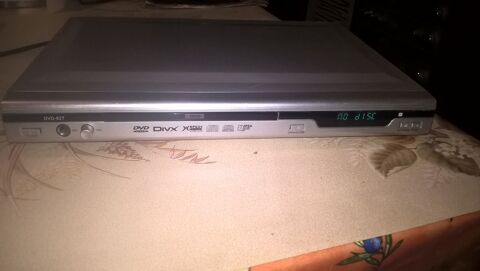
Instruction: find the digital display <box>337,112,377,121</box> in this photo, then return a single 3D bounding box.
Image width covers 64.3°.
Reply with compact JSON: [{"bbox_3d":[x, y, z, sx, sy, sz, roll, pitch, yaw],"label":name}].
[{"bbox_3d":[0.119,-0.019,0.390,0.043,0.010,0.005,-1,34,-9],"label":"digital display"}]

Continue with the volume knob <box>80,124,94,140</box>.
[{"bbox_3d":[-0.141,-0.003,0.350,0.012,0.012,0.007,-1,34,-9],"label":"volume knob"}]

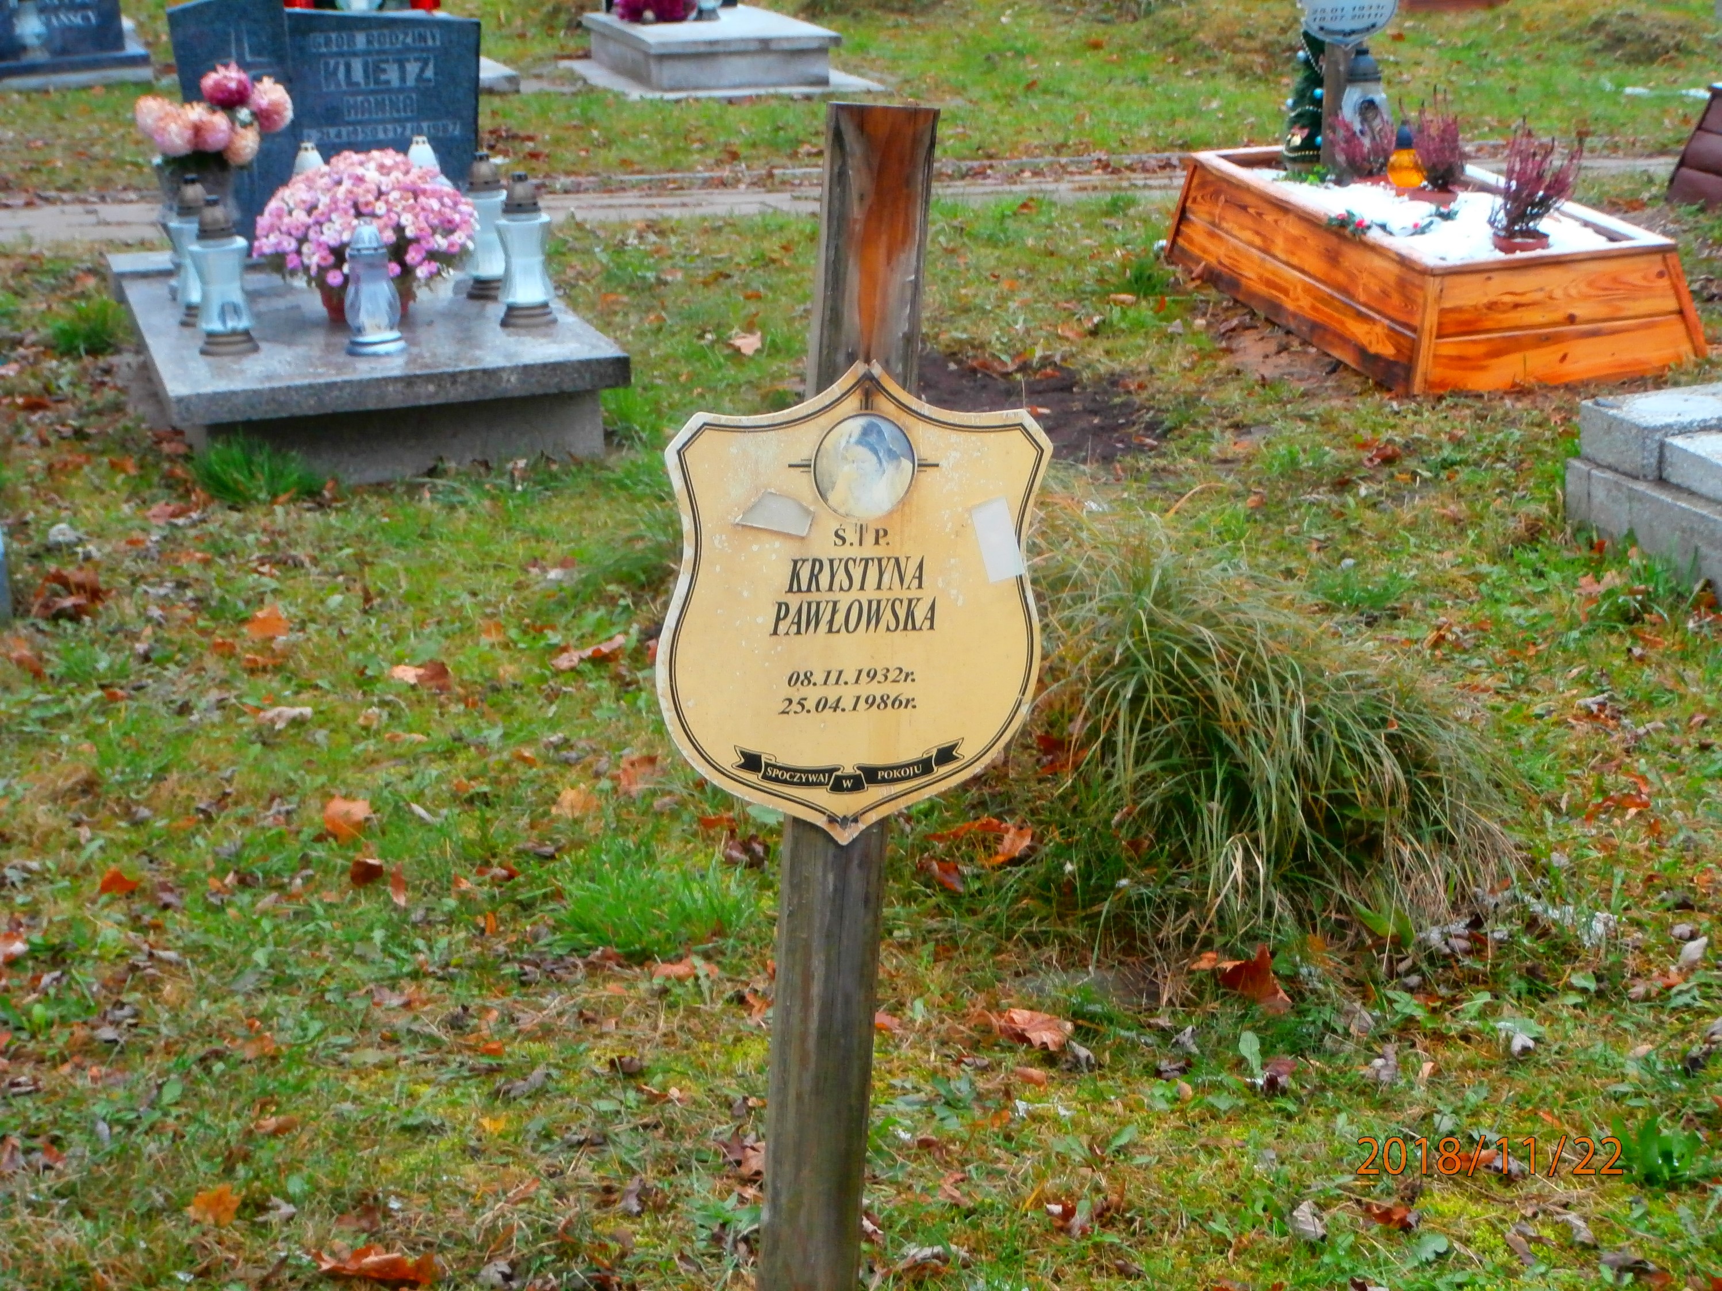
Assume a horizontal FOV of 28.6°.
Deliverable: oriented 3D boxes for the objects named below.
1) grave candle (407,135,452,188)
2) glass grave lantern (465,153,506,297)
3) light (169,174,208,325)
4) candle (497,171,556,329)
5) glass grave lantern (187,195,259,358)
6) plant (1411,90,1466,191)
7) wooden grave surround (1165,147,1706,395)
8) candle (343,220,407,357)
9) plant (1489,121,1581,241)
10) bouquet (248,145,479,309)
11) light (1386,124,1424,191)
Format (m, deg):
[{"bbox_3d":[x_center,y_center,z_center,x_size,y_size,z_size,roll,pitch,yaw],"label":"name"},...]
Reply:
[{"bbox_3d":[-0.995,-1.026,7.785,0.131,0.292,0.131,-7,17,-14],"label":"grave candle"},{"bbox_3d":[-0.827,-0.914,7.346,0.121,0.313,0.121,-7,17,-14],"label":"glass grave lantern"},{"bbox_3d":[-1.411,-0.840,7.191,0.109,0.312,0.109,-7,17,-14],"label":"light"},{"bbox_3d":[-0.698,-0.820,7.001,0.122,0.317,0.122,-7,17,-14],"label":"candle"},{"bbox_3d":[-1.300,-0.753,6.869,0.124,0.318,0.124,-7,17,-14],"label":"glass grave lantern"},{"bbox_3d":[1.429,-1.249,8.365,0.140,0.251,0.126,-6,17,-11],"label":"plant"},{"bbox_3d":[1.349,-0.967,8.299,0.684,0.256,1.868,-6,17,-11],"label":"wooden grave surround"},{"bbox_3d":[-0.984,-0.722,6.799,0.125,0.270,0.125,-7,17,-14],"label":"candle"},{"bbox_3d":[1.532,-1.052,7.670,0.209,0.271,0.188,-6,17,-11],"label":"plant"},{"bbox_3d":[-1.058,-0.881,7.147,0.481,0.323,0.457,-7,17,-14],"label":"bouquet"},{"bbox_3d":[1.386,-1.244,8.592,0.099,0.164,0.099,-6,17,-11],"label":"light"}]

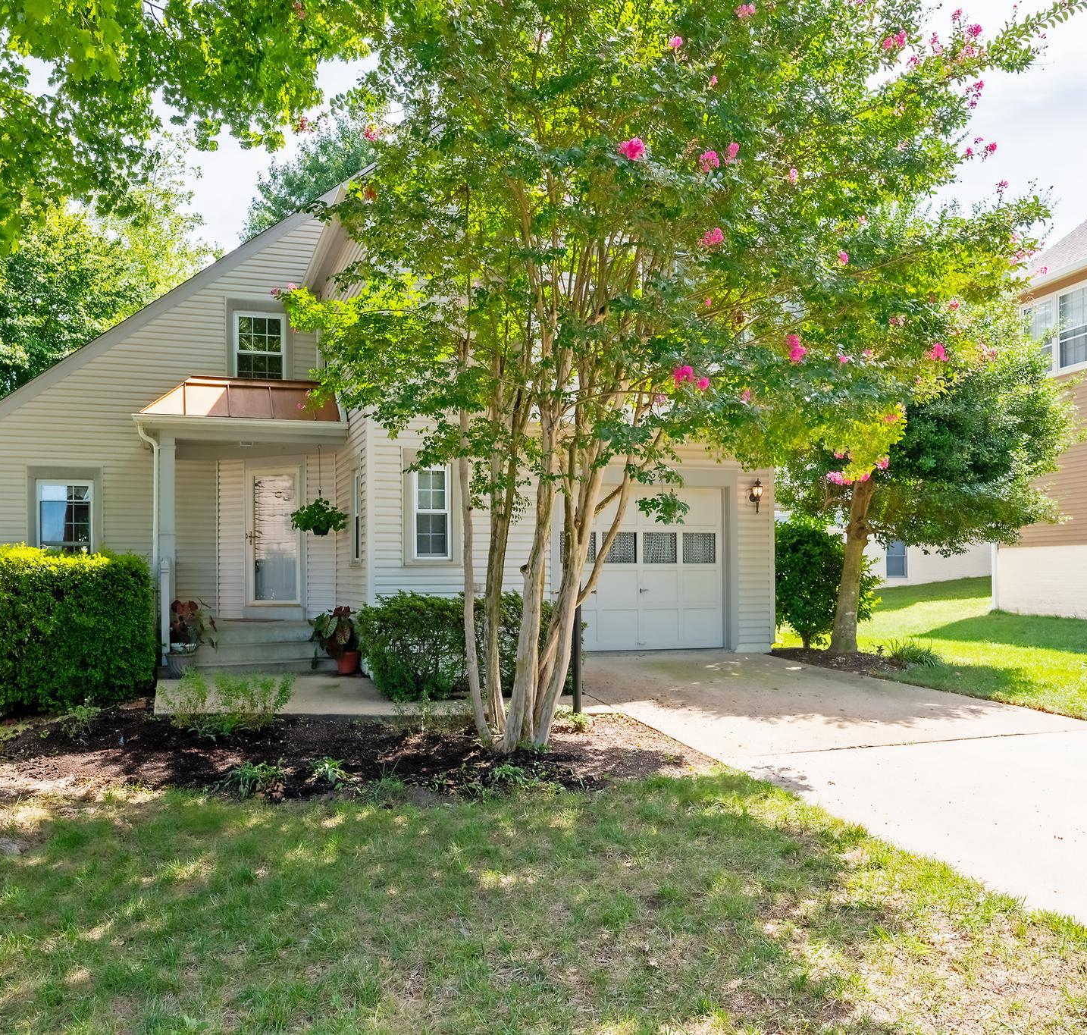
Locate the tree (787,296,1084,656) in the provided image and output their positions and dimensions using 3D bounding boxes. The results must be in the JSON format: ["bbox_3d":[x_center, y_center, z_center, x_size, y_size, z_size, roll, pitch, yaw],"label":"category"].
[{"bbox_3d":[5.300,-0.500,11.900,4.100,4.850,4.000,0,-3,0],"label":"tree"}]

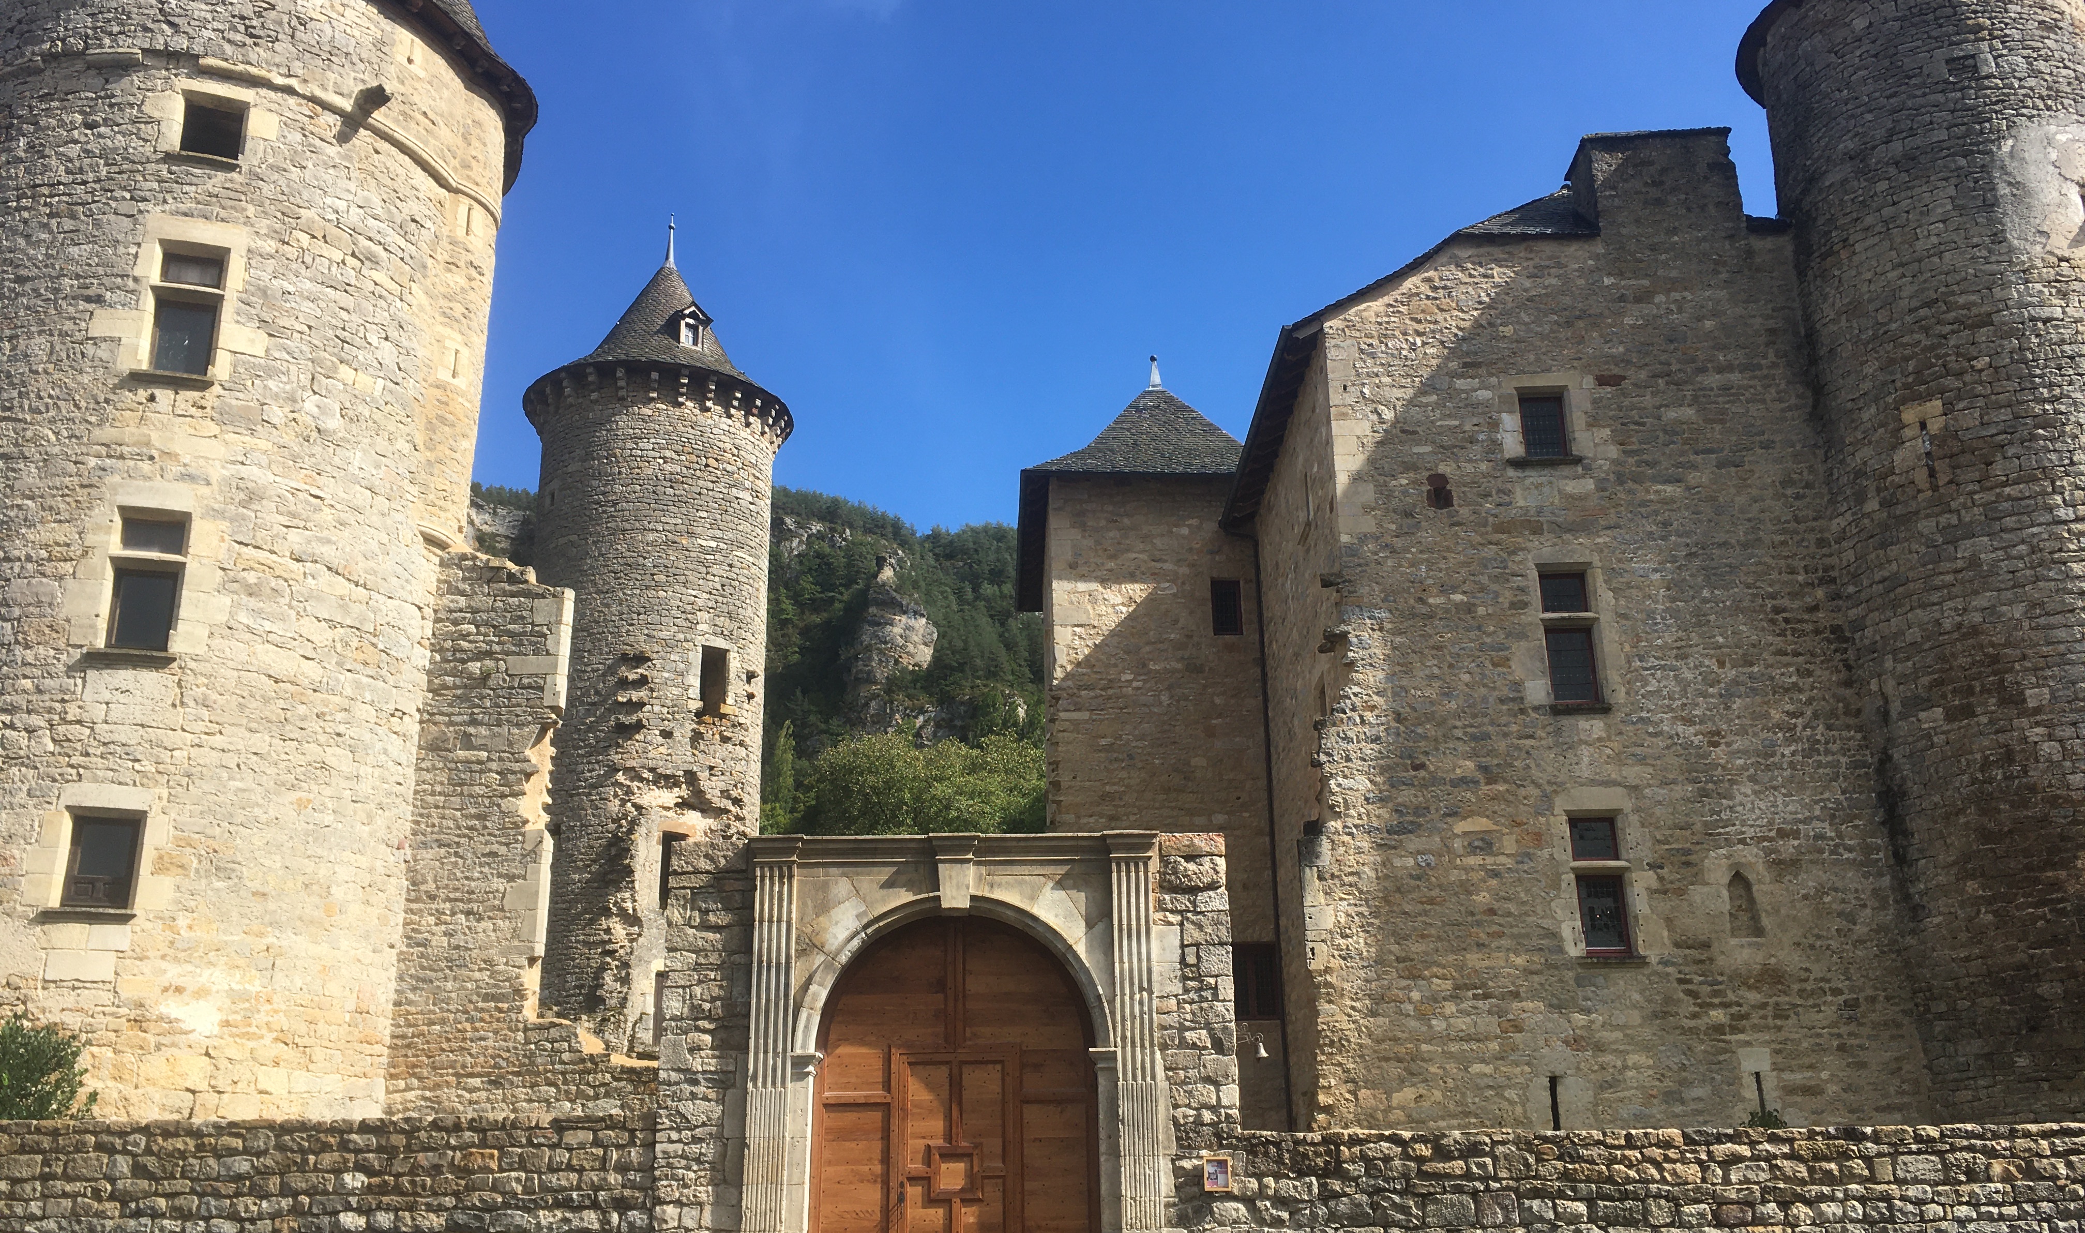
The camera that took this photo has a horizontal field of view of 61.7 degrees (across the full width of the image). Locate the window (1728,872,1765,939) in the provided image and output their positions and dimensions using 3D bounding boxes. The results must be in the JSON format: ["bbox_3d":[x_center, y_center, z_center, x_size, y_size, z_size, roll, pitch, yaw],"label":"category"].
[{"bbox_3d":[9.895,4.056,24.592,0.503,0.940,0.250,-1,-19,0],"label":"window"}]

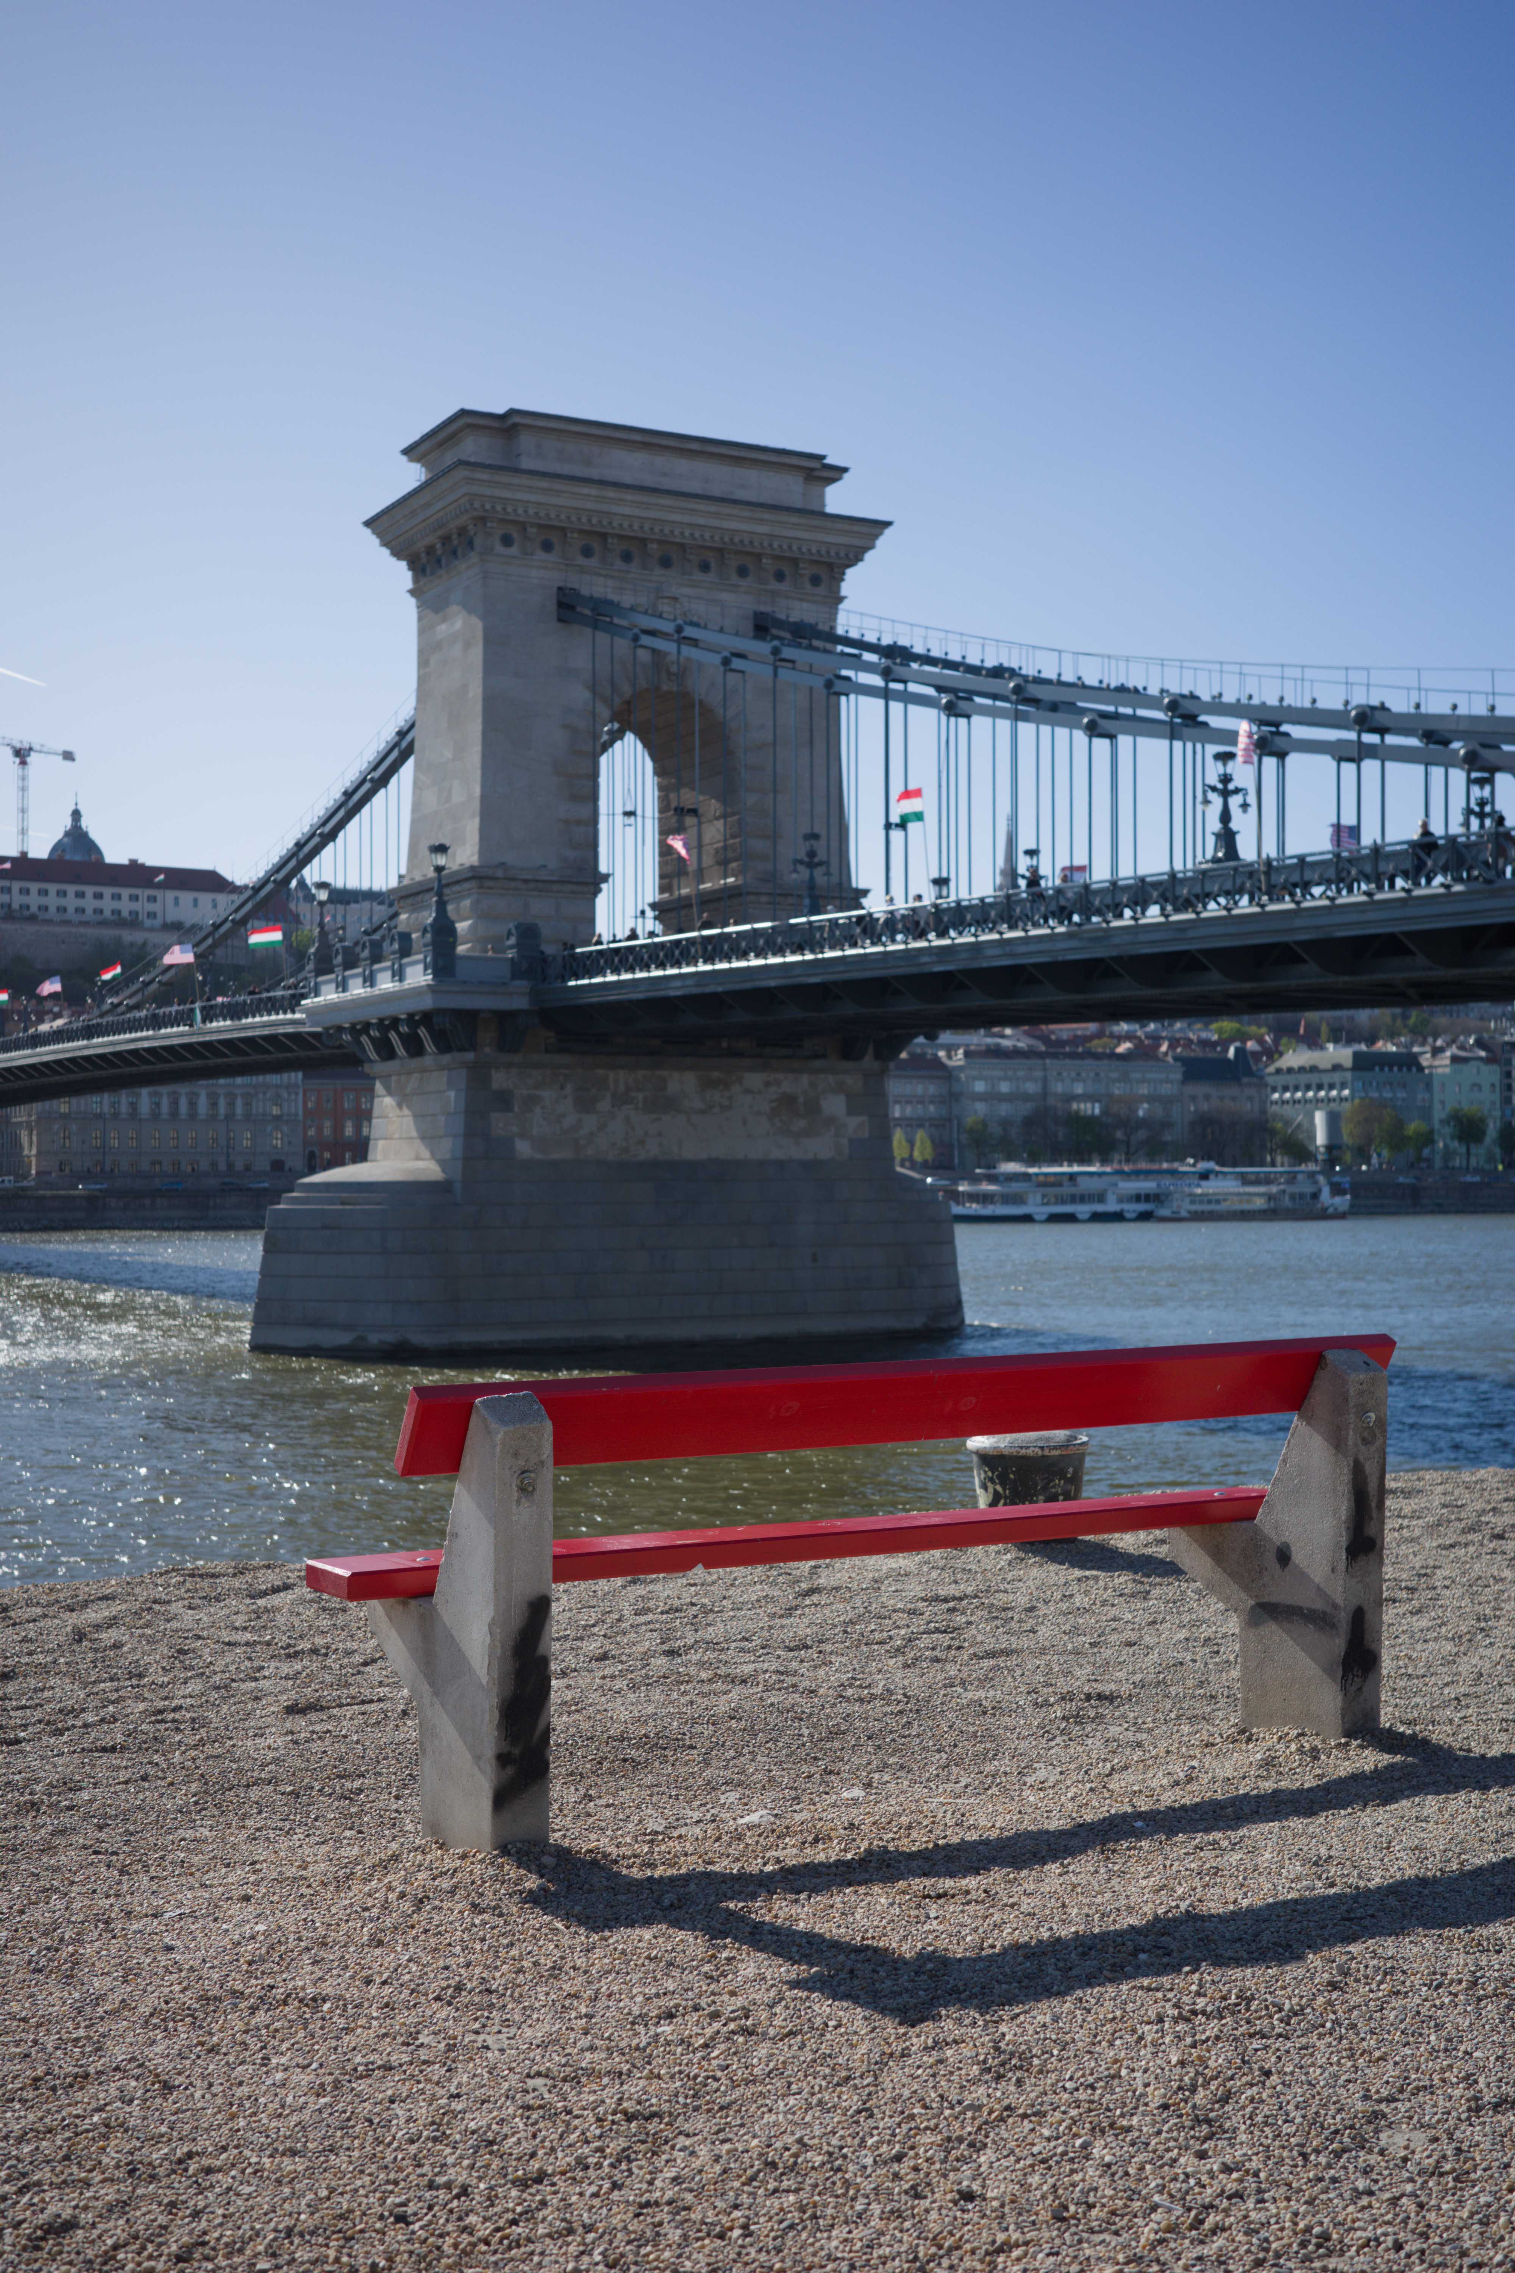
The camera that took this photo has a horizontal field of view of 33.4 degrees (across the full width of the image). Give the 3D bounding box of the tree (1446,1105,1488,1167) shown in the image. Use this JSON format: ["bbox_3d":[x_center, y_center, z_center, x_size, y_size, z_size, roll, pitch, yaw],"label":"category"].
[{"bbox_3d":[128.000,0.000,455.000,7.700,11.400,7.700,0,-1,-18],"label":"tree"}]

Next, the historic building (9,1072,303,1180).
[{"bbox_3d":[-95.000,-3.400,400.000,40.000,19.500,30.000,0,-1,-21],"label":"historic building"}]

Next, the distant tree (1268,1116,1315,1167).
[{"bbox_3d":[93.900,0.900,445.000,8.200,9.000,8.200,0,-1,0],"label":"distant tree"}]

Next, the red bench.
[{"bbox_3d":[0.298,0.878,5.244,2.338,0.853,0.646,0,-1,-29],"label":"red bench"}]

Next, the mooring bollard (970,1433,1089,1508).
[{"bbox_3d":[0.936,1.212,8.750,0.425,0.370,0.425,0,-1,0],"label":"mooring bollard"}]

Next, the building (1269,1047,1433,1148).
[{"bbox_3d":[112.900,-5.100,481.000,17.500,22.000,28.000,0,-1,-20],"label":"building"}]

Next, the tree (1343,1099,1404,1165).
[{"bbox_3d":[109.700,-0.800,450.000,11.000,12.300,11.000,0,-1,-18],"label":"tree"}]

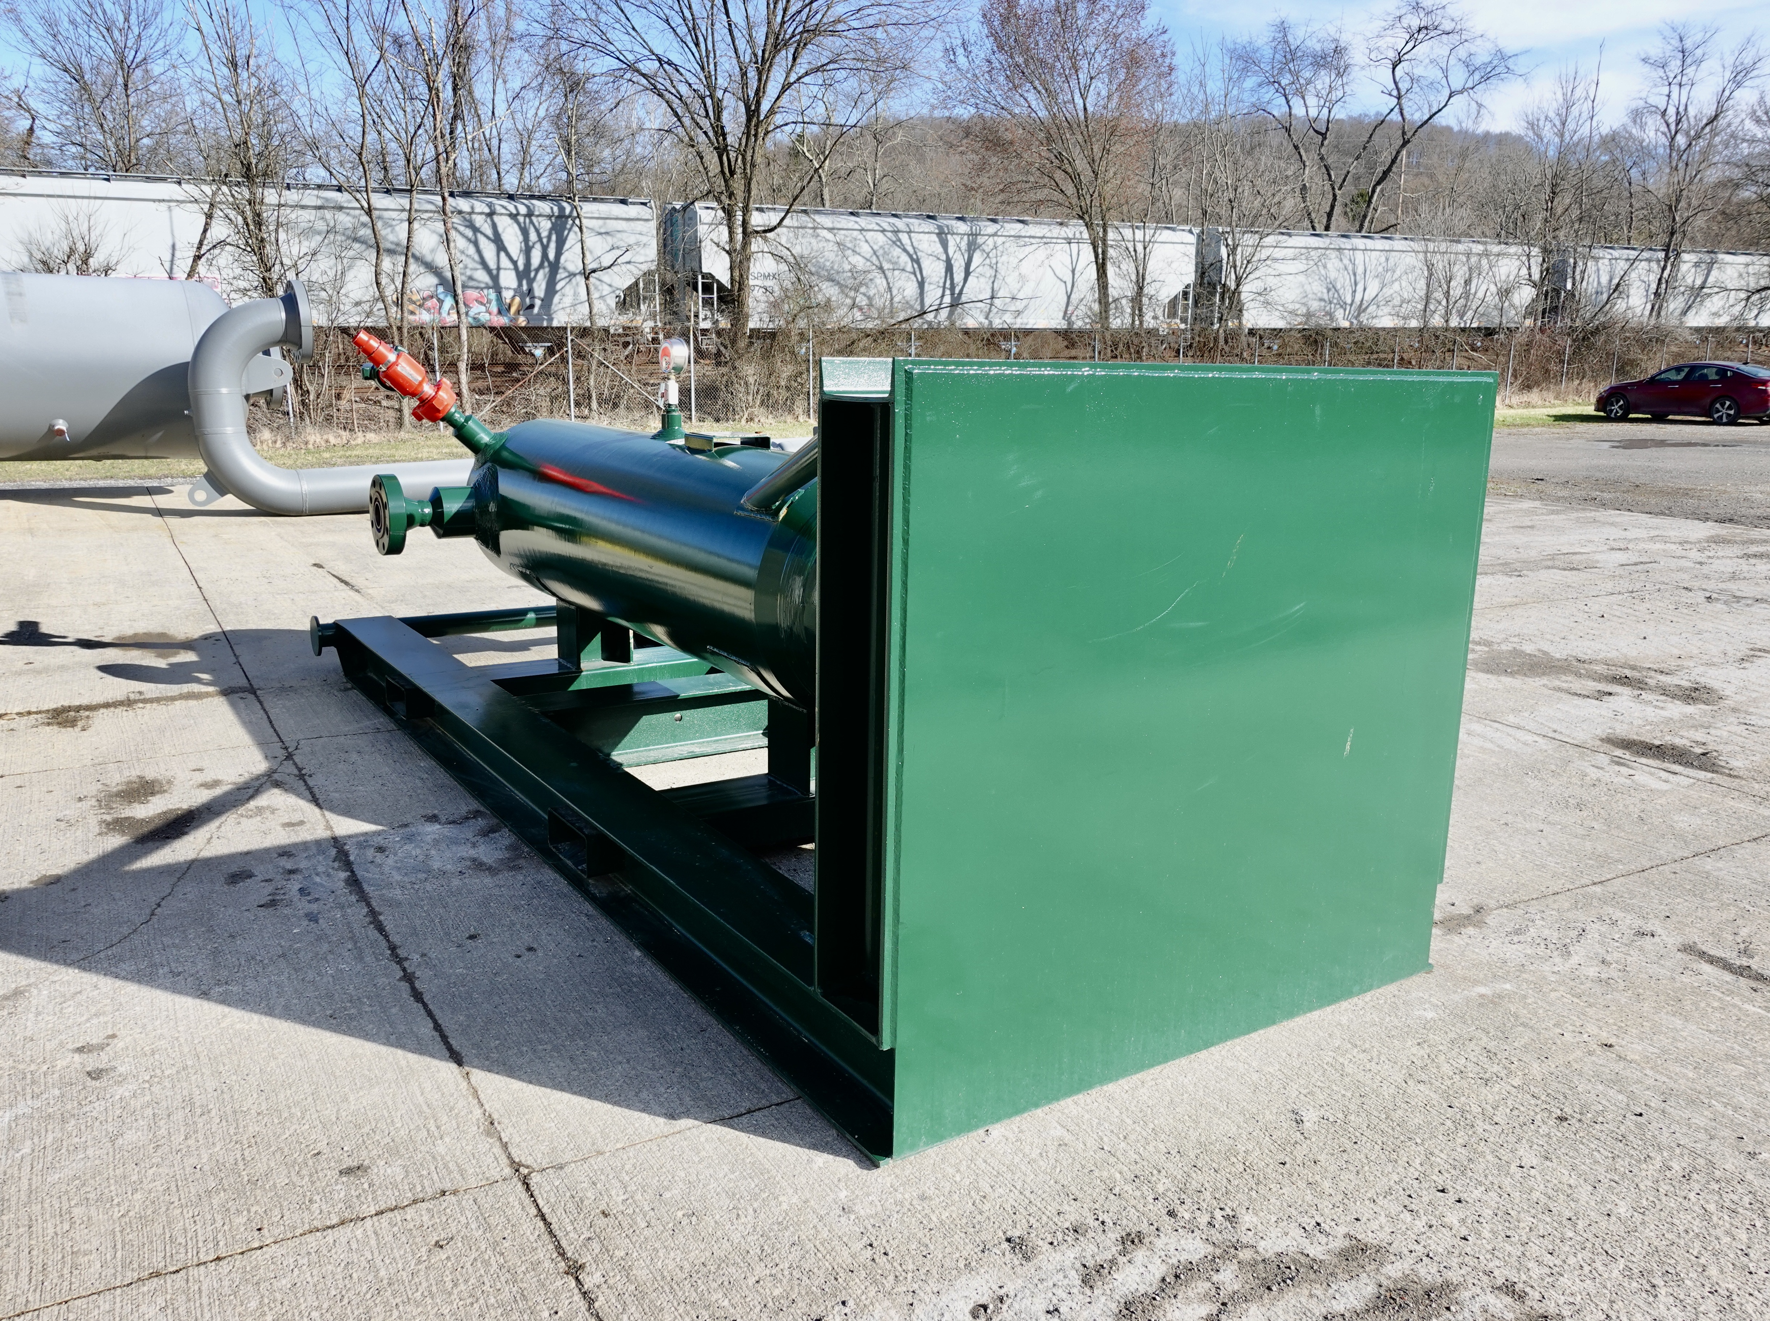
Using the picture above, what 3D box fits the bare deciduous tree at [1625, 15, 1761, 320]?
[{"bbox_3d":[32.137,-18.324,53.113,5.200,13.550,5.200,8,14,29],"label":"bare deciduous tree"}]

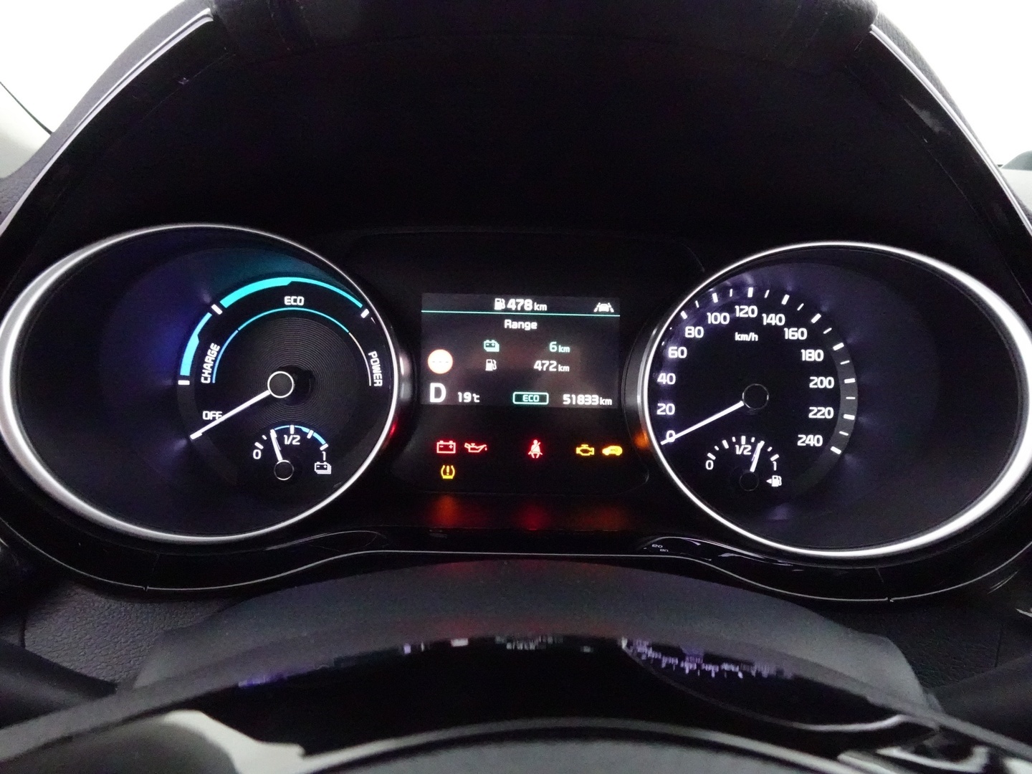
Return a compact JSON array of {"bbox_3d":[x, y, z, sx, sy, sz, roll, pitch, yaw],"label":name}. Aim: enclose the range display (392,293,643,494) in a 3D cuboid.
[{"bbox_3d":[0.001,0.003,0.338,0.117,0.092,0.015,1,0,0],"label":"range display"}]

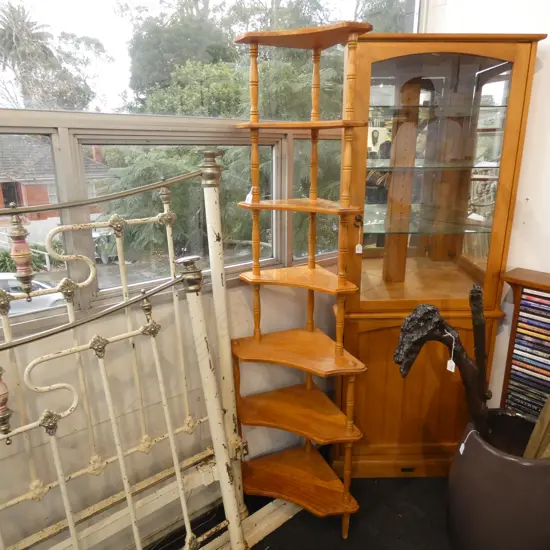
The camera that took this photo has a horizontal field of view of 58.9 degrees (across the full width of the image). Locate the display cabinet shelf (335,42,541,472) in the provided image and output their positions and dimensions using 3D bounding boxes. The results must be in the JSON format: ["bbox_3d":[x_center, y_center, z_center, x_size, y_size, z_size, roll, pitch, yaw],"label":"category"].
[{"bbox_3d":[0.602,-0.010,2.185,0.725,1.870,0.440,0,16,0],"label":"display cabinet shelf"}]

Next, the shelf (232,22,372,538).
[{"bbox_3d":[0.105,0.104,1.836,0.545,1.840,0.366,7,17,22],"label":"shelf"}]

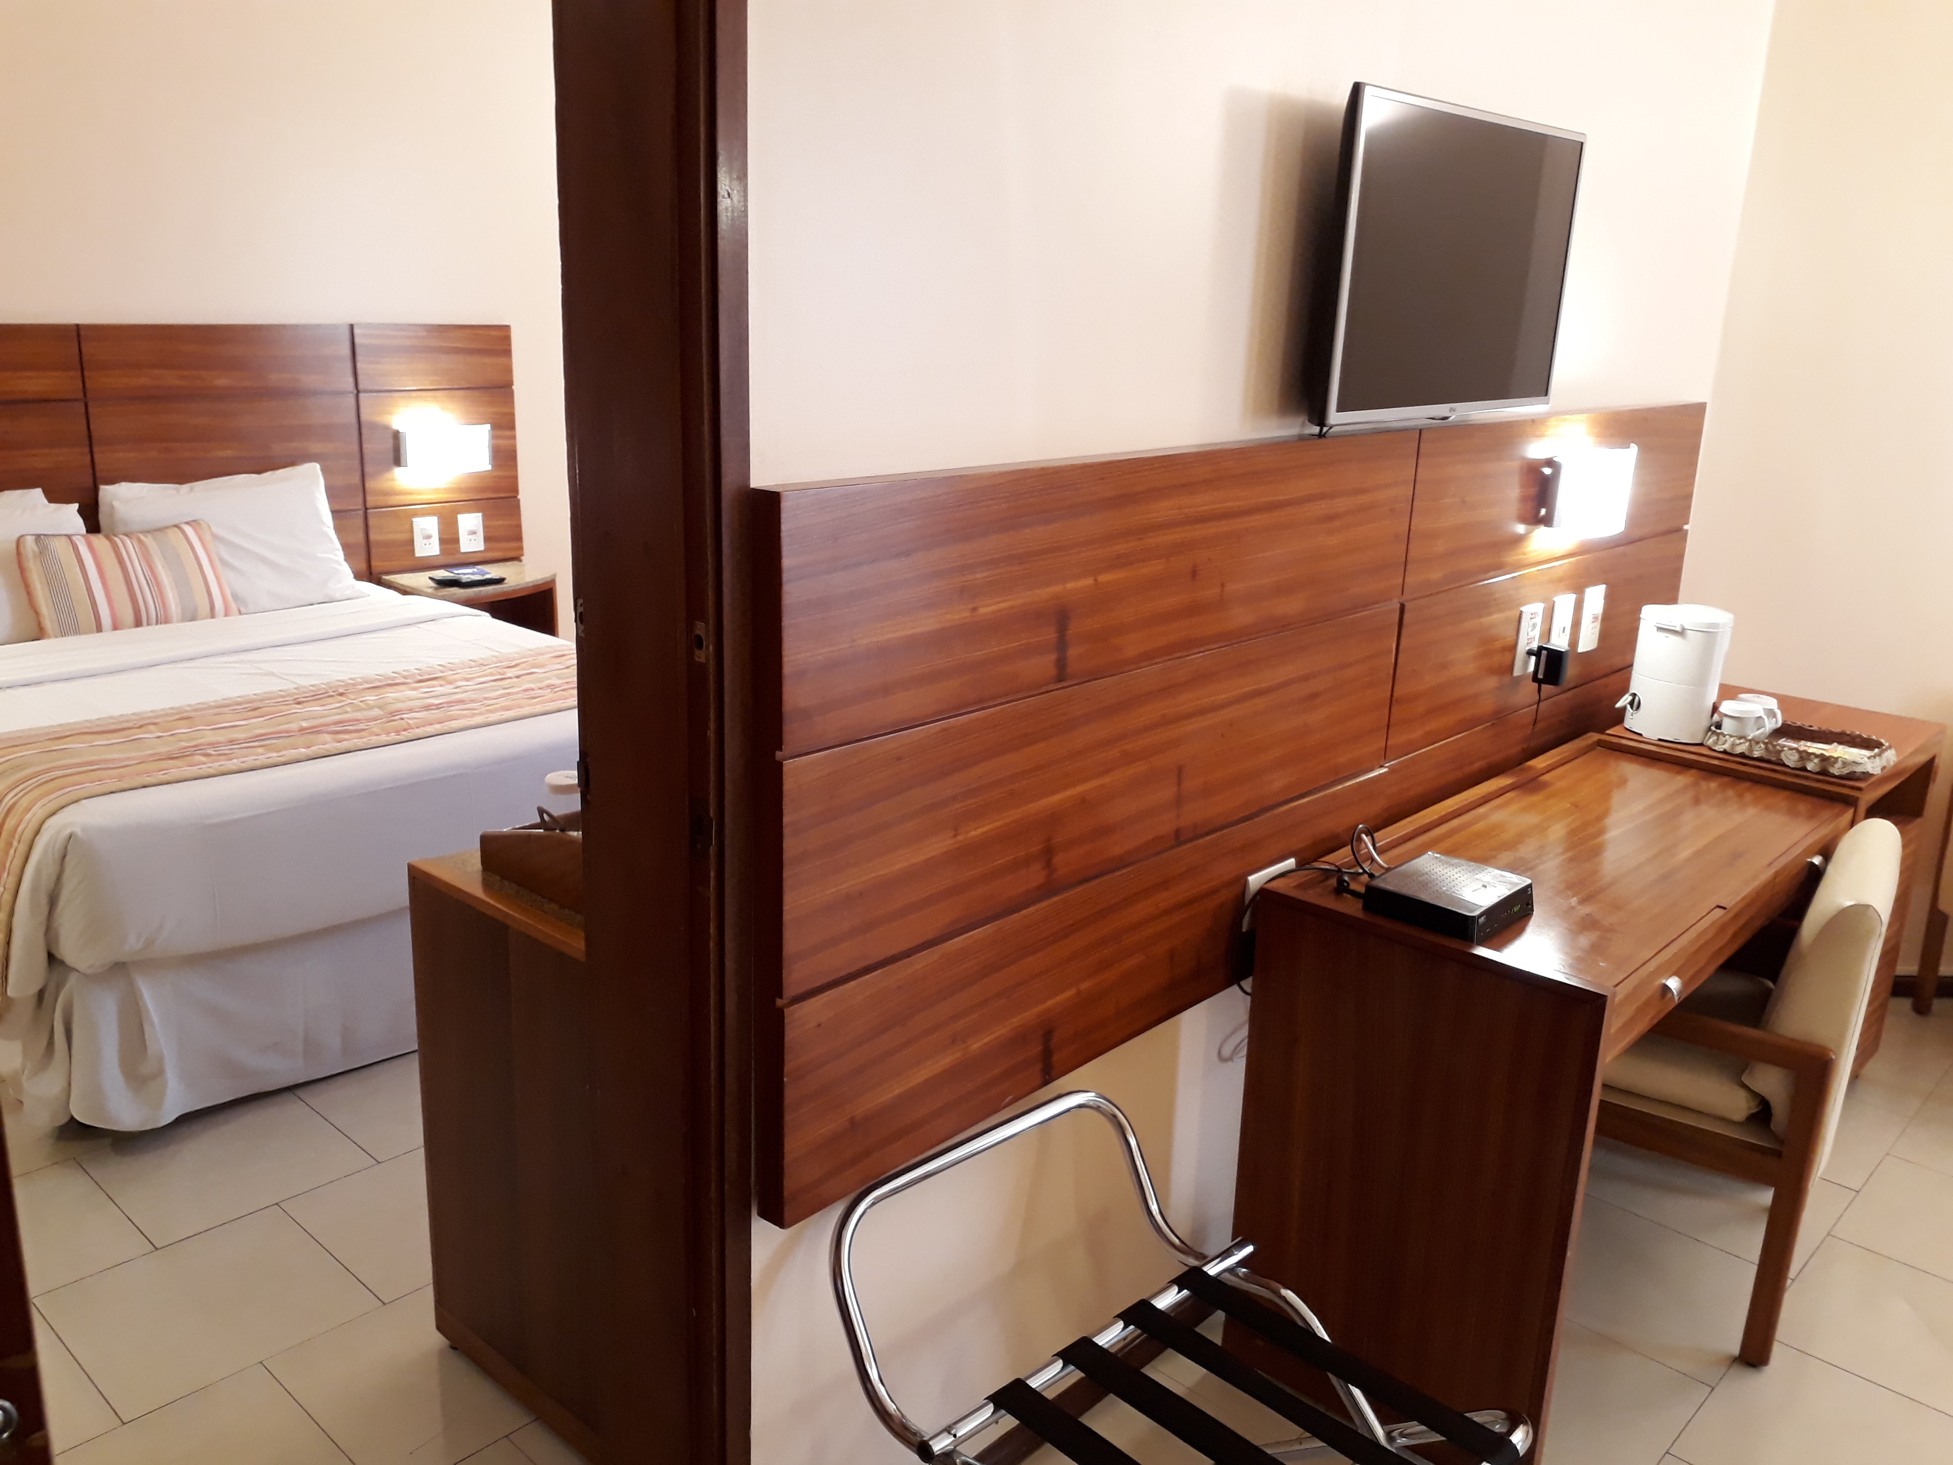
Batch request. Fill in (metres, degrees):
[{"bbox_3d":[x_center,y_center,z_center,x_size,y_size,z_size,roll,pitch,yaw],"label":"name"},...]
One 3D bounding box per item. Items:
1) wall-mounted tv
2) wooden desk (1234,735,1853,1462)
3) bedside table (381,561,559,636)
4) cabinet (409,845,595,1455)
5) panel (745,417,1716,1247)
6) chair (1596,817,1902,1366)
[{"bbox_3d":[0.690,-0.680,2.228,0.063,0.420,0.708,16,22,41],"label":"wall-mounted tv"},{"bbox_3d":[0.982,0.548,2.550,0.499,0.805,1.177,16,22,41],"label":"wooden desk"},{"bbox_3d":[-1.674,-0.225,5.288,0.467,0.628,0.531,16,22,41],"label":"bedside table"},{"bbox_3d":[-0.371,0.559,2.389,0.567,0.800,0.757,16,22,41],"label":"cabinet"},{"bbox_3d":[0.656,-0.081,2.458,0.040,0.800,2.528,16,22,41],"label":"panel"},{"bbox_3d":[1.220,0.526,2.687,0.555,0.786,0.580,12,19,32],"label":"chair"}]

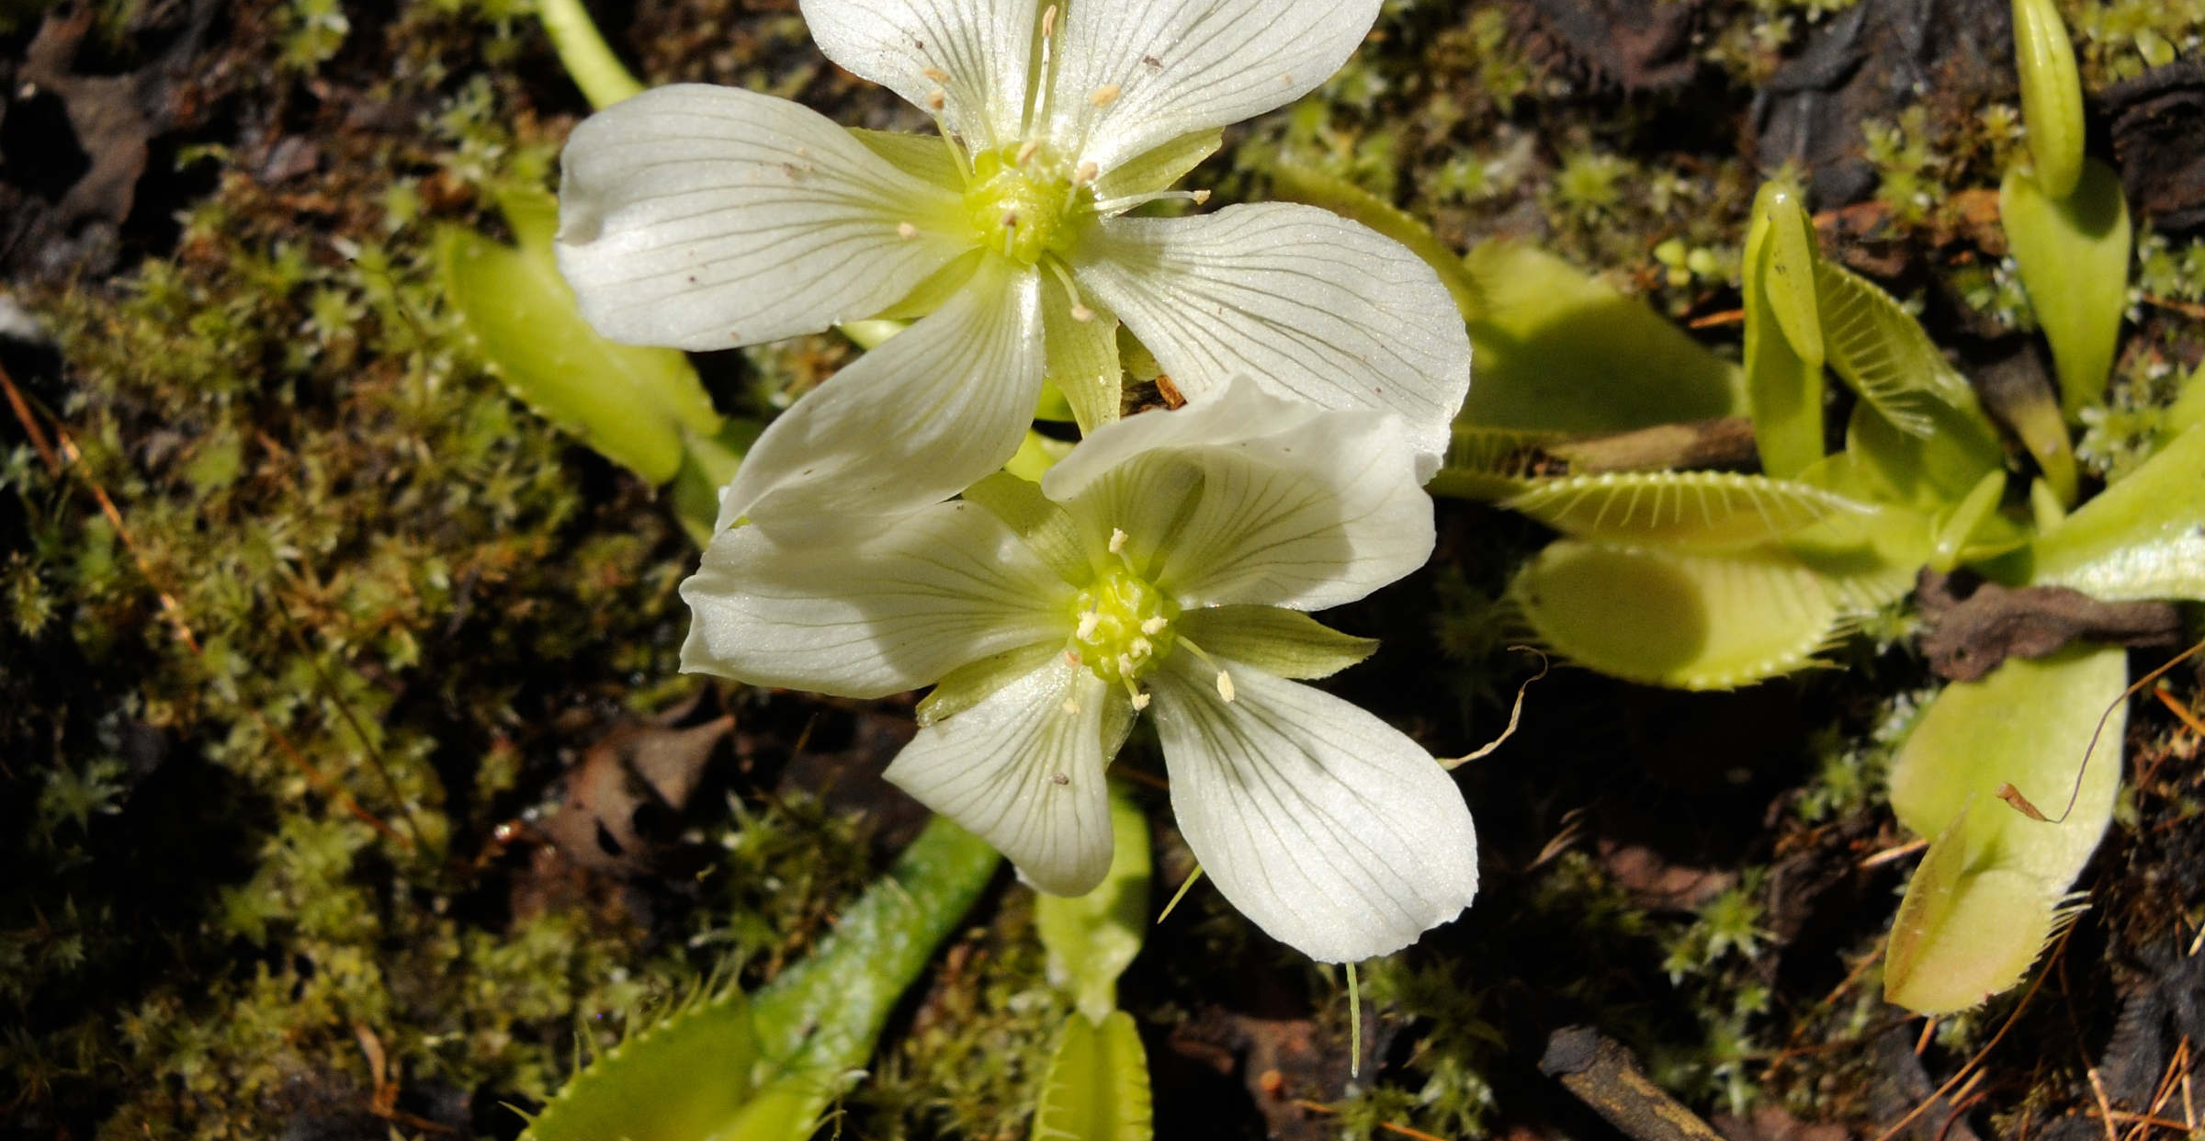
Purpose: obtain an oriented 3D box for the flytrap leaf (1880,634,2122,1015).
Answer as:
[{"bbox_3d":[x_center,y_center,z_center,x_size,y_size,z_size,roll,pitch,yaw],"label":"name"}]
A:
[{"bbox_3d":[0.040,0.012,0.080,0.010,0.005,0.017,16,70,6],"label":"flytrap leaf"}]

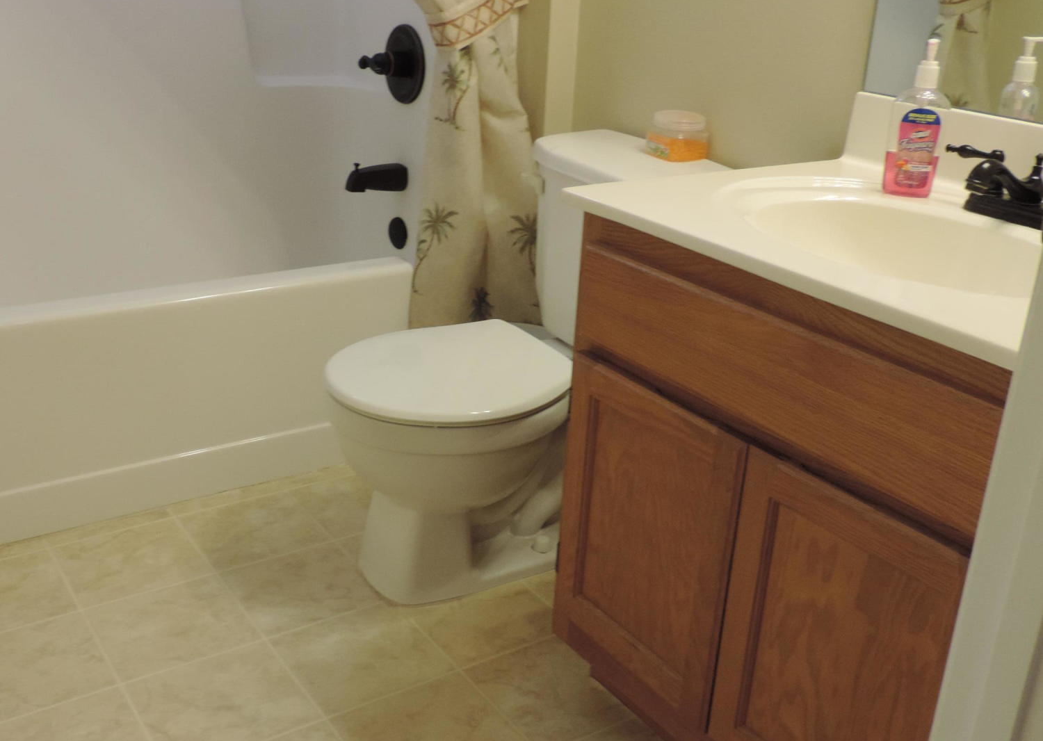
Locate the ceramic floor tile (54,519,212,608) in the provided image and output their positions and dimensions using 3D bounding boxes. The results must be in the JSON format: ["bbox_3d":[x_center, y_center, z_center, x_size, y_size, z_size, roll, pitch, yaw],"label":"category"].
[{"bbox_3d":[-0.702,0.347,2.029,0.221,0.010,0.221,-12,26,-32],"label":"ceramic floor tile"}]

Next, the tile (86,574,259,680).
[{"bbox_3d":[-0.580,0.425,1.867,0.223,0.009,0.223,-12,26,-32],"label":"tile"}]

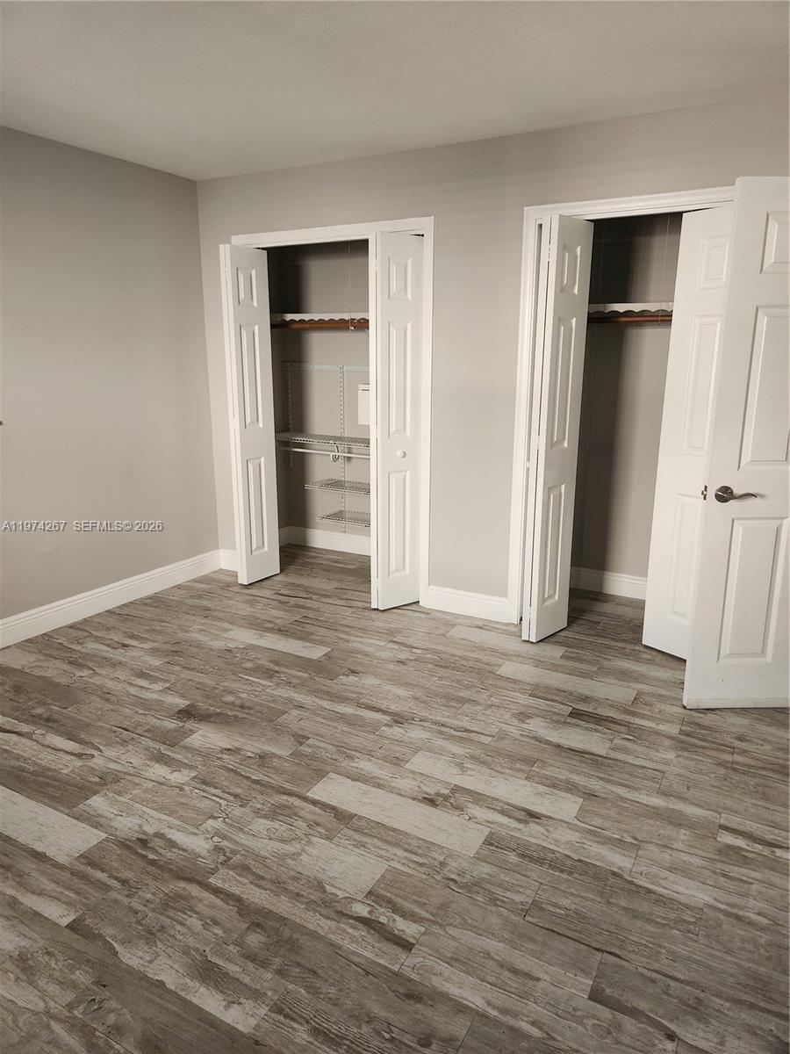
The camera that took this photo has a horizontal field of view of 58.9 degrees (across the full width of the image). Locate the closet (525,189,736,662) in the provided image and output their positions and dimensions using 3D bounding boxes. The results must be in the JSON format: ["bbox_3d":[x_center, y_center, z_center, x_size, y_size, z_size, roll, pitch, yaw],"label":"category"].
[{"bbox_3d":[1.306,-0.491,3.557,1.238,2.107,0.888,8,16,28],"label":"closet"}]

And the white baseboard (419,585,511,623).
[{"bbox_3d":[0.393,0.432,3.928,0.494,0.135,0.030,8,16,28],"label":"white baseboard"}]

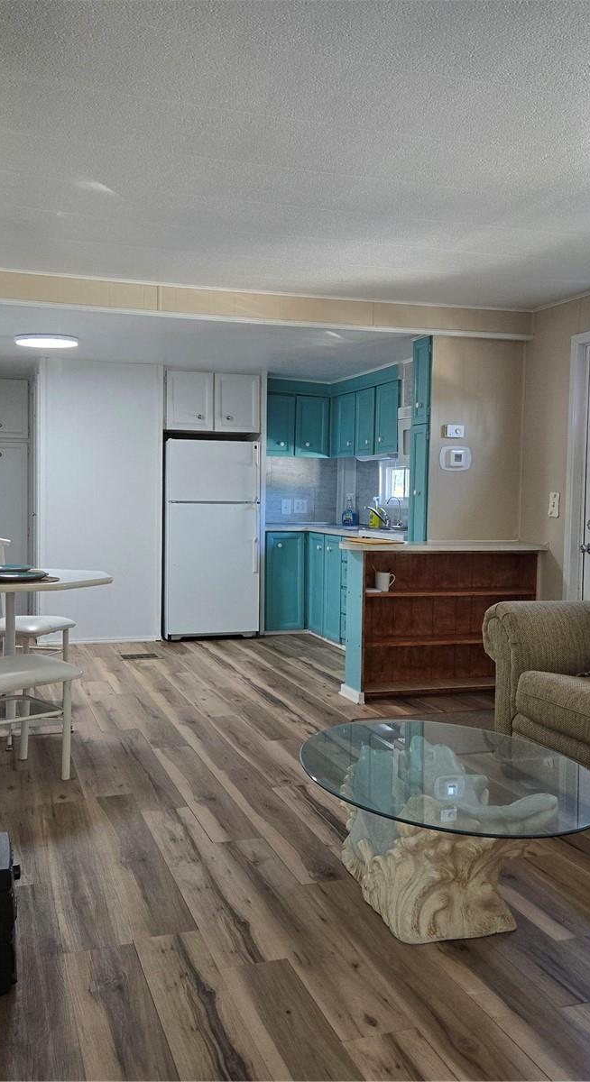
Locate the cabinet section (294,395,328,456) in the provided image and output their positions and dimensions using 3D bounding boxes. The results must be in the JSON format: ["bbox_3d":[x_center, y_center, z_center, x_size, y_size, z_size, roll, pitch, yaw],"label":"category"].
[{"bbox_3d":[0.120,-1.024,8.682,0.324,0.544,0.310,0,3,-18],"label":"cabinet section"}]

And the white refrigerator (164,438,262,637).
[{"bbox_3d":[-0.766,-0.029,8.139,0.763,1.600,0.716,0,3,-18],"label":"white refrigerator"}]

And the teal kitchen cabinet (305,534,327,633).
[{"bbox_3d":[0.459,0.347,8.119,0.604,0.822,0.367,0,3,-18],"label":"teal kitchen cabinet"}]

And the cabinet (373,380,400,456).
[{"bbox_3d":[0.864,-0.934,7.379,0.342,0.529,0.442,0,3,-18],"label":"cabinet"}]

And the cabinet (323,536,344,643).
[{"bbox_3d":[0.582,0.373,7.745,0.604,0.825,0.411,0,3,-18],"label":"cabinet"}]

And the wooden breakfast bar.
[{"bbox_3d":[0.850,0.471,5.810,1.355,0.919,0.373,0,3,-18],"label":"wooden breakfast bar"}]

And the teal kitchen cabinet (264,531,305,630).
[{"bbox_3d":[-0.169,0.326,8.404,0.373,0.844,0.604,0,3,-18],"label":"teal kitchen cabinet"}]

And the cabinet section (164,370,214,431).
[{"bbox_3d":[-0.912,-1.138,7.959,0.389,0.468,0.450,0,3,-18],"label":"cabinet section"}]

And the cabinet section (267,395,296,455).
[{"bbox_3d":[-0.193,-1.024,8.578,0.322,0.544,0.310,0,3,-18],"label":"cabinet section"}]

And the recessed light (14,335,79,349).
[{"bbox_3d":[-1.643,-1.327,6.339,0.418,0.031,0.418,0,3,-18],"label":"recessed light"}]

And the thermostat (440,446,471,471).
[{"bbox_3d":[1.006,-0.516,5.978,0.220,0.154,0.037,0,3,-18],"label":"thermostat"}]

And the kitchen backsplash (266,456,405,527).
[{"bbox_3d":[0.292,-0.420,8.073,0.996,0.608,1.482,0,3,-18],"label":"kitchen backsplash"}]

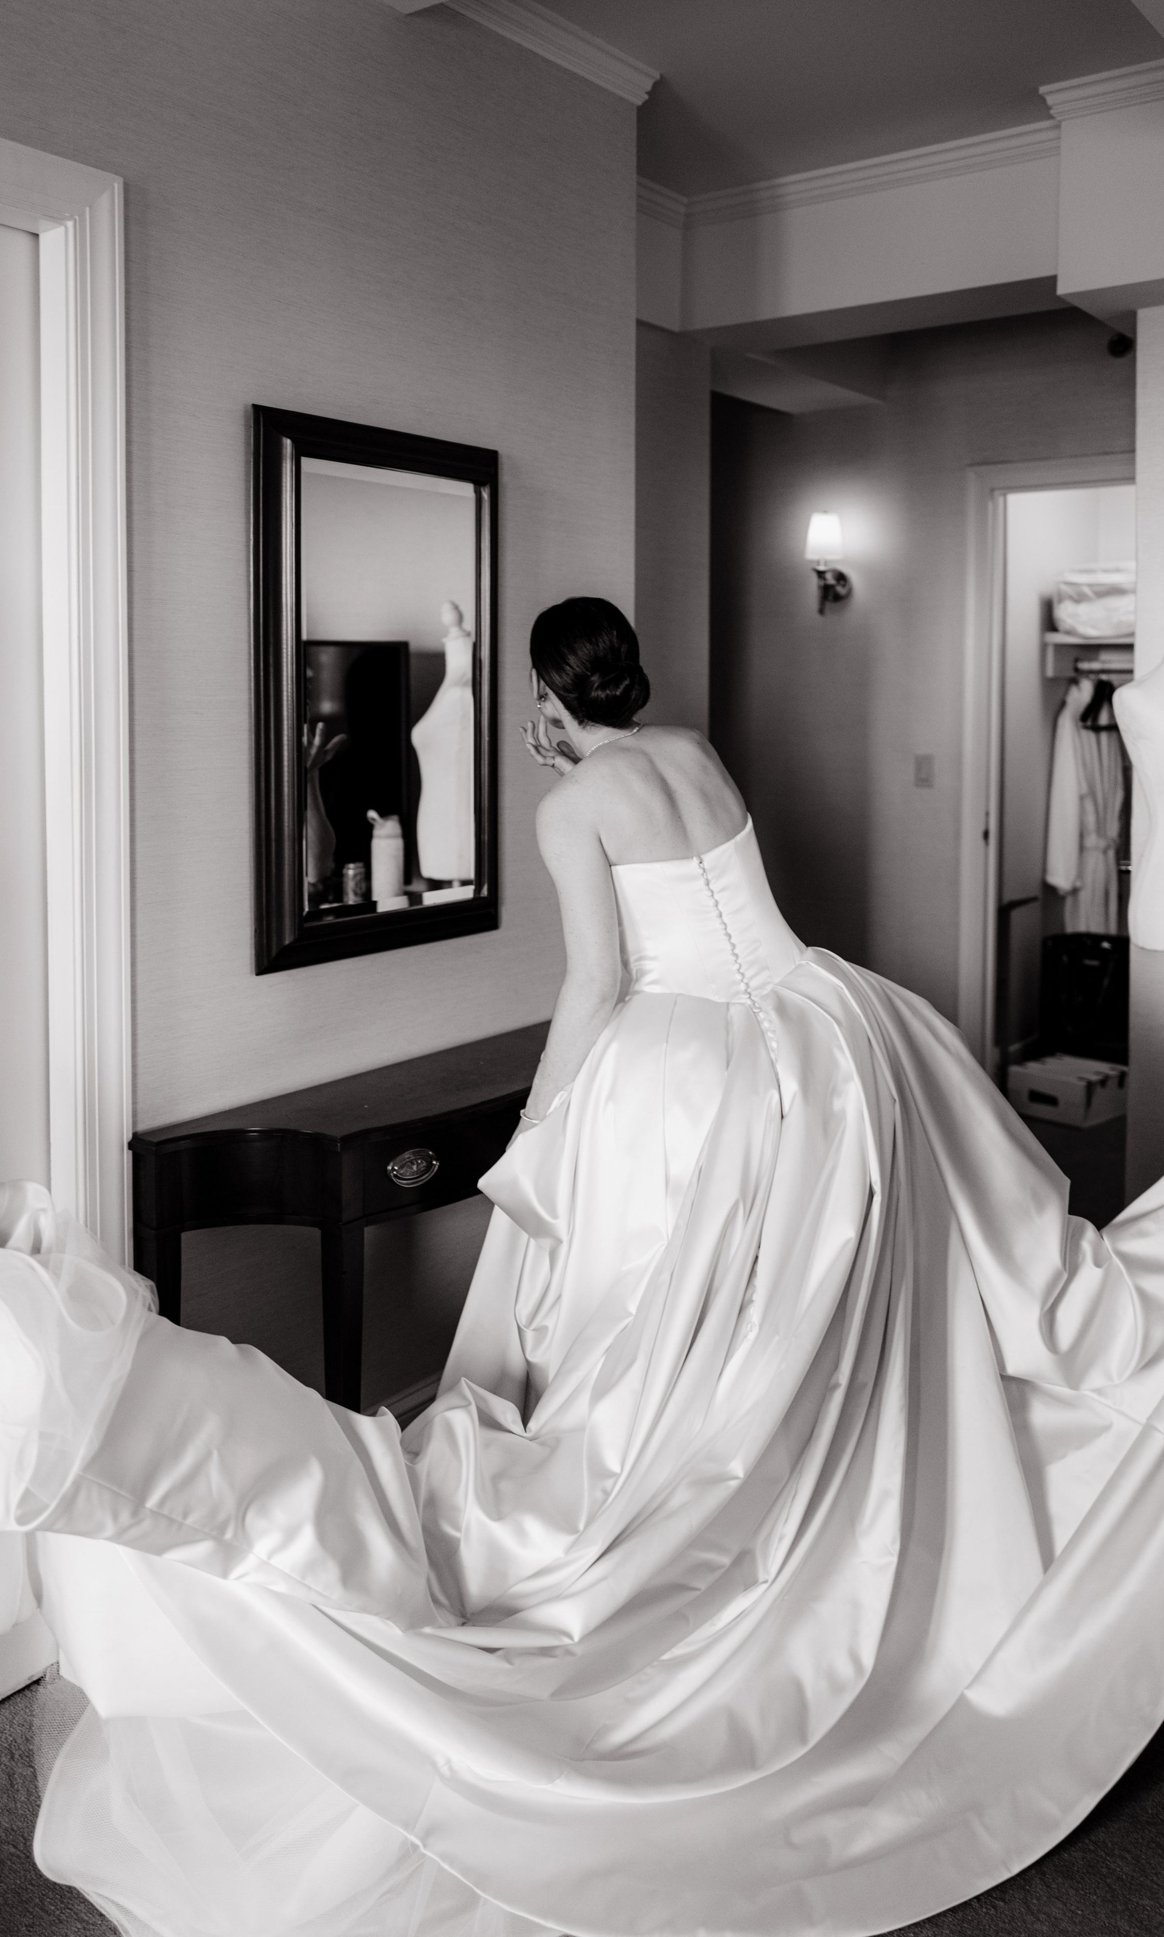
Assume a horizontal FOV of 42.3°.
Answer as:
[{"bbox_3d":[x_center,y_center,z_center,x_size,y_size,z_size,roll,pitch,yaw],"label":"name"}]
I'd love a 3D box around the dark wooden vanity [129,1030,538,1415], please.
[{"bbox_3d":[-0.234,0.585,2.575,0.310,0.800,1.060,5,8,37],"label":"dark wooden vanity"}]

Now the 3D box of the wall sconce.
[{"bbox_3d":[0.855,-1.412,5.248,0.150,0.360,0.200,5,8,37],"label":"wall sconce"}]

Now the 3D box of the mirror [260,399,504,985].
[{"bbox_3d":[-0.335,-0.480,2.613,0.045,0.905,0.570,2,6,37],"label":"mirror"}]

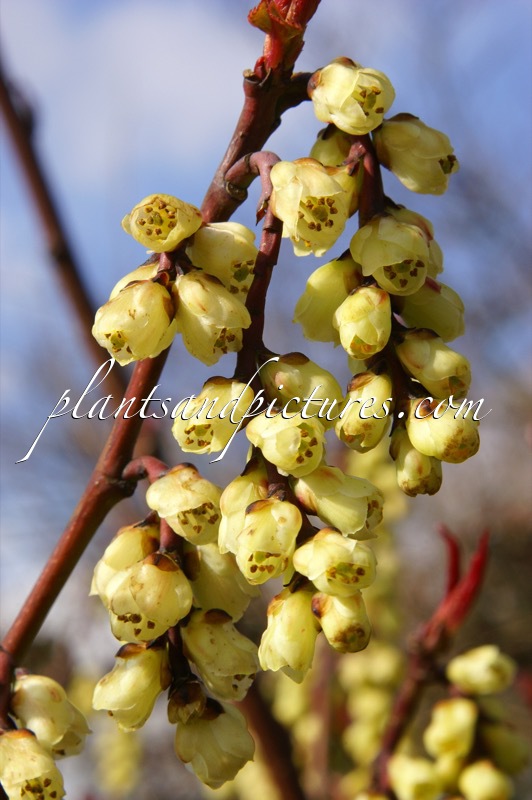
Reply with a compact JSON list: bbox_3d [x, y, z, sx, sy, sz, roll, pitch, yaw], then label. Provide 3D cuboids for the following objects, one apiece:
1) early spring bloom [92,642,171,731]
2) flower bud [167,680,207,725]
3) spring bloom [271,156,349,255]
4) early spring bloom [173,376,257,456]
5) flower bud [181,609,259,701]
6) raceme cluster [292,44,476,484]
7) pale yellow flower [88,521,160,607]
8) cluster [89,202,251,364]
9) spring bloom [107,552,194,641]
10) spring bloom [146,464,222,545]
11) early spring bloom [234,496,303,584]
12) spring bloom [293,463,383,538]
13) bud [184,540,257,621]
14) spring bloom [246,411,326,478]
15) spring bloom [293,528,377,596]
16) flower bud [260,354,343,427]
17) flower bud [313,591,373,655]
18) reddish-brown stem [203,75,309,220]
[{"bbox_3d":[-0.016,0.034,0.276,0.008,0.010,0.008,31,-9,-3],"label":"early spring bloom"},{"bbox_3d":[-0.009,0.035,0.272,0.005,0.005,0.004,-3,-6,0],"label":"flower bud"},{"bbox_3d":[0.005,-0.023,0.275,0.009,0.009,0.009,10,24,-4],"label":"spring bloom"},{"bbox_3d":[-0.006,0.002,0.252,0.008,0.009,0.008,-4,-43,24],"label":"early spring bloom"},{"bbox_3d":[-0.005,0.030,0.275,0.008,0.010,0.008,-38,-22,22],"label":"flower bud"},{"bbox_3d":[0.015,-0.016,0.294,0.024,0.055,0.021,0,-5,0],"label":"raceme cluster"},{"bbox_3d":[-0.015,0.018,0.257,0.008,0.010,0.008,27,-6,10],"label":"pale yellow flower"},{"bbox_3d":[-0.011,-0.015,0.290,0.020,0.021,0.017,0,-5,0],"label":"cluster"},{"bbox_3d":[-0.014,0.024,0.286,0.010,0.010,0.009,-2,-49,27],"label":"spring bloom"},{"bbox_3d":[-0.009,0.012,0.271,0.008,0.008,0.009,2,37,-34],"label":"spring bloom"},{"bbox_3d":[0.000,0.016,0.273,0.008,0.009,0.008,0,-43,-5],"label":"early spring bloom"},{"bbox_3d":[0.008,0.012,0.276,0.010,0.008,0.008,25,2,18],"label":"spring bloom"},{"bbox_3d":[-0.006,0.022,0.277,0.010,0.008,0.008,49,-24,-18],"label":"bud"},{"bbox_3d":[0.002,0.005,0.250,0.008,0.008,0.009,8,20,-40],"label":"spring bloom"},{"bbox_3d":[0.008,0.019,0.273,0.008,0.008,0.009,3,32,-27],"label":"spring bloom"},{"bbox_3d":[0.005,-0.001,0.289,0.010,0.008,0.009,34,-10,-6],"label":"flower bud"},{"bbox_3d":[0.009,0.026,0.273,0.006,0.008,0.006,4,-49,-46],"label":"flower bud"},{"bbox_3d":[-0.002,-0.032,0.292,0.007,0.021,0.006,22,0,0],"label":"reddish-brown stem"}]

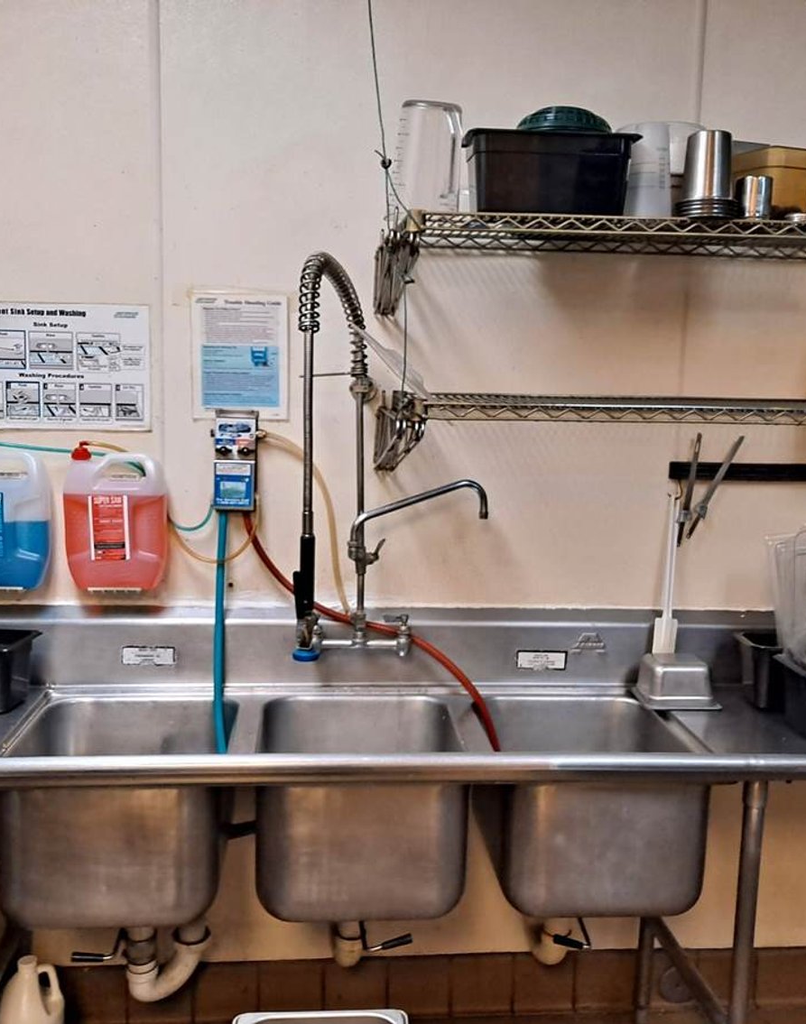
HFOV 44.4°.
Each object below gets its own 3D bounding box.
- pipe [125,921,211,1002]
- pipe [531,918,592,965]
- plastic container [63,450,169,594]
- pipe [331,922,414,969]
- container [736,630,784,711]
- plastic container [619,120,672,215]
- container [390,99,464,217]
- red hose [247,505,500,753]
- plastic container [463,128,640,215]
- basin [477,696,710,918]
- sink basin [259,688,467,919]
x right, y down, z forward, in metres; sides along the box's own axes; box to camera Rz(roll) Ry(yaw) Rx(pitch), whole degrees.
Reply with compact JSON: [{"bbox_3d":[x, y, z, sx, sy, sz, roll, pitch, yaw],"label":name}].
[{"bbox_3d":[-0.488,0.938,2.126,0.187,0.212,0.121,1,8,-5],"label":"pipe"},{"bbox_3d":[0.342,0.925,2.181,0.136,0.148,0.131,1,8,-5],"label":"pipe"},{"bbox_3d":[-0.650,0.013,2.247,0.220,0.325,0.135,1,7,-4],"label":"plastic container"},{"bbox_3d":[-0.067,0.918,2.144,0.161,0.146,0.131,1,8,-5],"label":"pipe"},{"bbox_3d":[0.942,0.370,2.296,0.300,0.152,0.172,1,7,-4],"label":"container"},{"bbox_3d":[0.500,-0.680,1.998,0.096,0.200,0.096,1,7,-4],"label":"plastic container"},{"bbox_3d":[0.042,-0.690,1.946,0.160,0.230,0.150,1,7,-4],"label":"container"},{"bbox_3d":[-0.074,0.286,2.213,0.570,0.540,0.260,1,7,-4],"label":"red hose"},{"bbox_3d":[0.290,-0.663,1.999,0.325,0.156,0.178,1,7,-4],"label":"plastic container"},{"bbox_3d":[0.388,0.625,2.124,0.417,0.333,0.429,1,8,-5],"label":"basin"},{"bbox_3d":[-0.093,0.618,2.082,0.417,0.333,0.429,1,8,-5],"label":"sink basin"}]

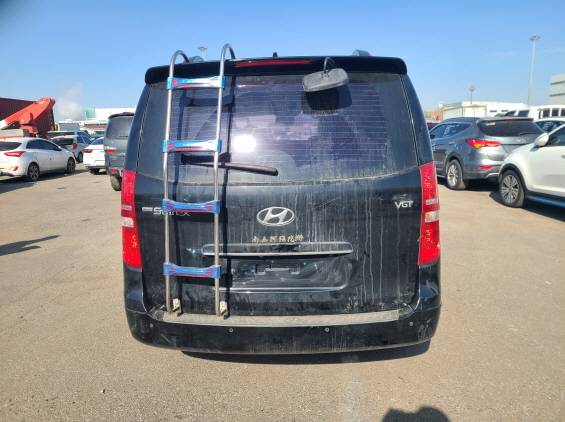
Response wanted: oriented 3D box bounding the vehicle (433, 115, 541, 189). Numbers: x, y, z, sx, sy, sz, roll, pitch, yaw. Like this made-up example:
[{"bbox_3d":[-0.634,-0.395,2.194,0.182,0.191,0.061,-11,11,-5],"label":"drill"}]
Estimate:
[{"bbox_3d":[4.959,-1.594,11.215,1.880,1.680,4.690,-1,11,3],"label":"vehicle"}]

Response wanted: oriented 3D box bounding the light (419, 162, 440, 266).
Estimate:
[{"bbox_3d":[0.830,0.024,2.378,0.160,0.570,0.220,-1,11,3],"label":"light"}]

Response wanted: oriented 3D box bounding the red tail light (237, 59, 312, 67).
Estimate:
[{"bbox_3d":[-0.043,-0.775,2.234,0.420,0.040,0.060,-1,11,3],"label":"red tail light"}]

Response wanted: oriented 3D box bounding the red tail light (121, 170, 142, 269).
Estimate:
[{"bbox_3d":[-0.867,0.051,2.480,0.160,0.570,0.220,-1,11,3],"label":"red tail light"}]

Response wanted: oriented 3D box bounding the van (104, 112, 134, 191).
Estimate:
[{"bbox_3d":[-3.349,-1.754,12.597,1.930,1.920,5.140,-1,11,3],"label":"van"}]

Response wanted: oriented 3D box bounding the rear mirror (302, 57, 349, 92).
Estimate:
[{"bbox_3d":[0.204,-0.693,2.144,0.240,0.140,0.070,-8,-29,0],"label":"rear mirror"}]

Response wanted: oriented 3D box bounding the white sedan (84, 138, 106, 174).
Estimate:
[{"bbox_3d":[-6.216,-2.381,17.533,1.820,1.450,4.600,-1,11,3],"label":"white sedan"}]

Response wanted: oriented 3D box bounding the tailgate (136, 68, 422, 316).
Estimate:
[{"bbox_3d":[-0.023,-0.106,2.381,1.570,1.330,0.340,-1,11,3],"label":"tailgate"}]

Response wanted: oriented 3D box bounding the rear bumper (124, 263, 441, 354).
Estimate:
[{"bbox_3d":[-0.007,0.536,2.483,1.860,0.460,0.420,-1,11,3],"label":"rear bumper"}]

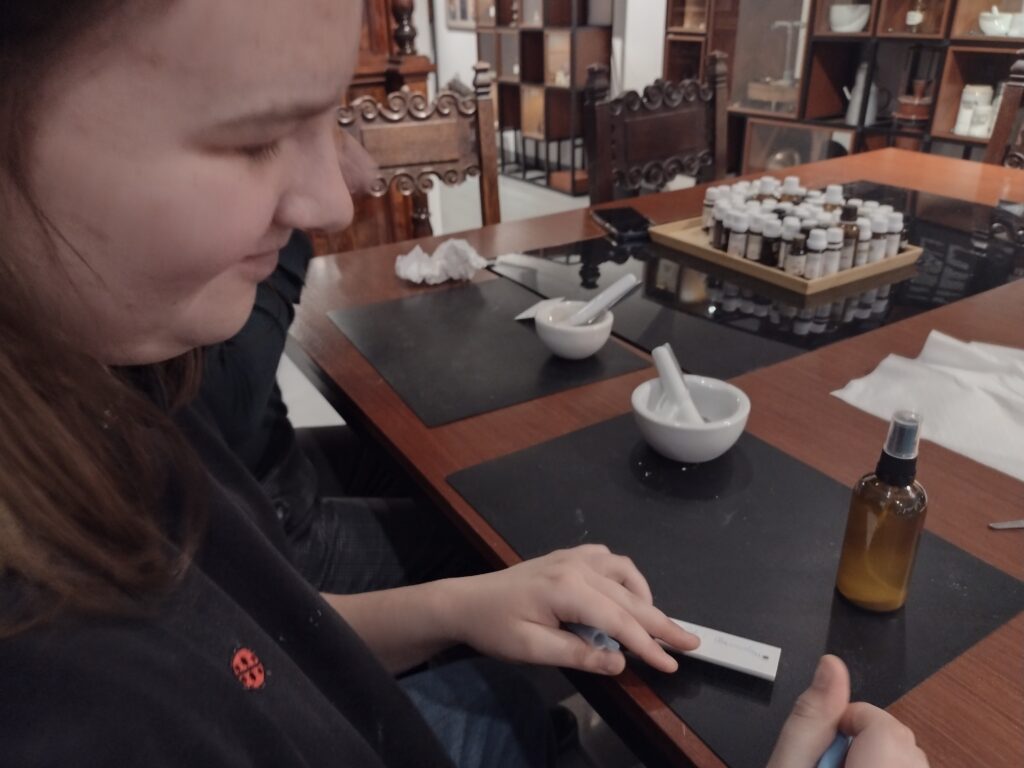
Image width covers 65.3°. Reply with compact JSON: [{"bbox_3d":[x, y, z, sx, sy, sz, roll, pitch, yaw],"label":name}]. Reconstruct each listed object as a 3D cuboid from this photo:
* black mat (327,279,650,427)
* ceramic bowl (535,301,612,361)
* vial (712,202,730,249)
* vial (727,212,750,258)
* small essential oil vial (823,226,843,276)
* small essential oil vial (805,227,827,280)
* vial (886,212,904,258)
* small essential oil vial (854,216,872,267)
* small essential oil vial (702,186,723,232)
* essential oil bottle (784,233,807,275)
[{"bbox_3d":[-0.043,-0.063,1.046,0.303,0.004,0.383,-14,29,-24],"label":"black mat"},{"bbox_3d":[0.077,-0.062,0.989,0.096,0.051,0.096,-1,26,4],"label":"ceramic bowl"},{"bbox_3d":[0.351,-0.270,1.347,0.025,0.074,0.025,4,27,14],"label":"vial"},{"bbox_3d":[0.364,-0.239,1.284,0.026,0.067,0.026,6,28,15],"label":"vial"},{"bbox_3d":[0.475,-0.194,1.186,0.025,0.070,0.025,8,28,21],"label":"small essential oil vial"},{"bbox_3d":[0.451,-0.191,1.181,0.025,0.070,0.025,9,28,19],"label":"small essential oil vial"},{"bbox_3d":[0.594,-0.230,1.246,0.025,0.070,0.025,10,29,24],"label":"vial"},{"bbox_3d":[0.533,-0.216,1.224,0.025,0.071,0.025,9,28,22],"label":"small essential oil vial"},{"bbox_3d":[0.356,-0.314,1.431,0.025,0.070,0.025,5,27,13],"label":"small essential oil vial"},{"bbox_3d":[0.430,-0.195,1.205,0.028,0.057,0.028,8,28,18],"label":"essential oil bottle"}]

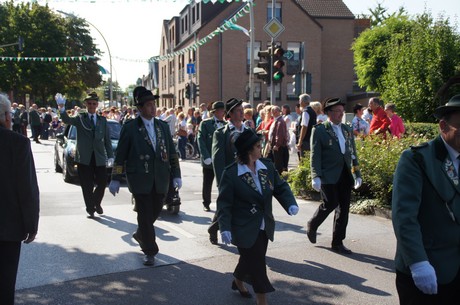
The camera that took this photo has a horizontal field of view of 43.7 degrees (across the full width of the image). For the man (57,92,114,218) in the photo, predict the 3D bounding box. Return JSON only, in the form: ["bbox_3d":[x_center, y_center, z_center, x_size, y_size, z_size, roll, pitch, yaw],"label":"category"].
[{"bbox_3d":[-2.228,0.022,8.860,0.900,1.880,0.500,-1,5,-14],"label":"man"}]

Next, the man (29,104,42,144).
[{"bbox_3d":[-8.871,-1.333,26.280,0.580,1.750,0.550,3,6,30],"label":"man"}]

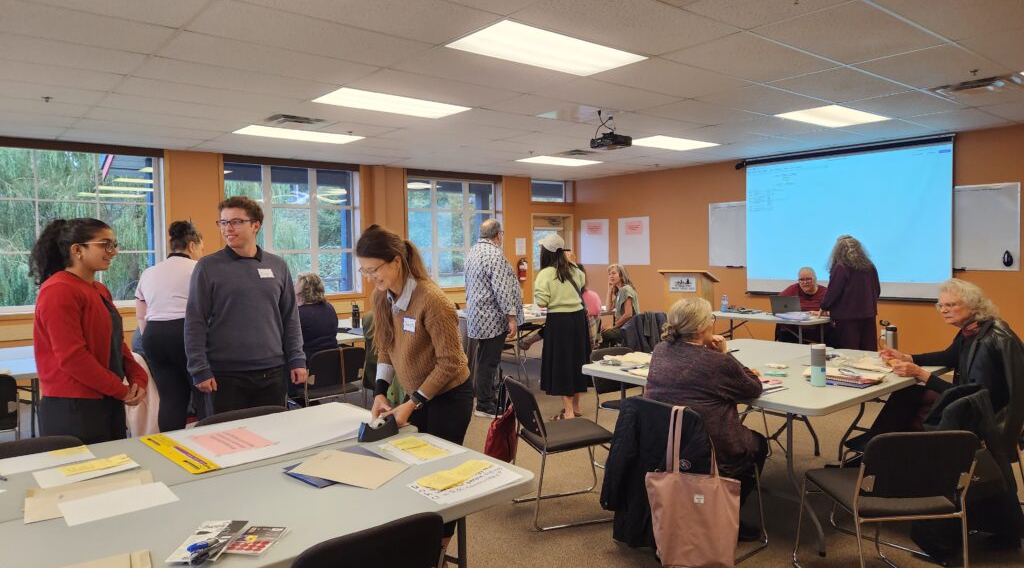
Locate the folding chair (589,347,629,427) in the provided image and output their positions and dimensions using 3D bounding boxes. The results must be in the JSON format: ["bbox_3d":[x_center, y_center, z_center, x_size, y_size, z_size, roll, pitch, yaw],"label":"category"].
[{"bbox_3d":[0.897,0.840,4.602,0.480,0.760,0.560,-4,4,-40],"label":"folding chair"}]

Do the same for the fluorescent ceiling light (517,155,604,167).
[{"bbox_3d":[0.660,-1.677,9.215,1.200,0.060,0.600,-4,4,-40],"label":"fluorescent ceiling light"}]

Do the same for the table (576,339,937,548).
[{"bbox_3d":[1.587,0.860,4.188,1.820,0.737,1.545,-4,4,-40],"label":"table"}]

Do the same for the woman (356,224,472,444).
[{"bbox_3d":[-0.423,0.537,2.977,0.530,1.580,0.480,-3,4,-38],"label":"woman"}]

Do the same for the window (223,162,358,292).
[{"bbox_3d":[-2.808,-0.681,8.818,1.810,1.670,0.140,-4,4,-40],"label":"window"}]

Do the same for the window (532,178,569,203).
[{"bbox_3d":[0.639,-1.605,11.618,0.950,0.410,0.140,-4,4,-40],"label":"window"}]

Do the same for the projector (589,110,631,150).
[{"bbox_3d":[0.876,-1.358,6.050,0.270,0.300,0.310,-4,4,-40],"label":"projector"}]

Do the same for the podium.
[{"bbox_3d":[2.157,0.412,8.367,0.480,1.190,0.650,-4,4,-44],"label":"podium"}]

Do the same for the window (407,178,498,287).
[{"bbox_3d":[-0.874,-0.776,10.477,1.780,1.660,0.140,-4,4,-40],"label":"window"}]

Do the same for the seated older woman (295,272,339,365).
[{"bbox_3d":[-1.565,0.583,5.264,0.720,1.310,0.480,2,4,44],"label":"seated older woman"}]

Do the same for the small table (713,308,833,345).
[{"bbox_3d":[2.725,0.695,7.160,0.700,0.740,1.280,-4,4,-40],"label":"small table"}]

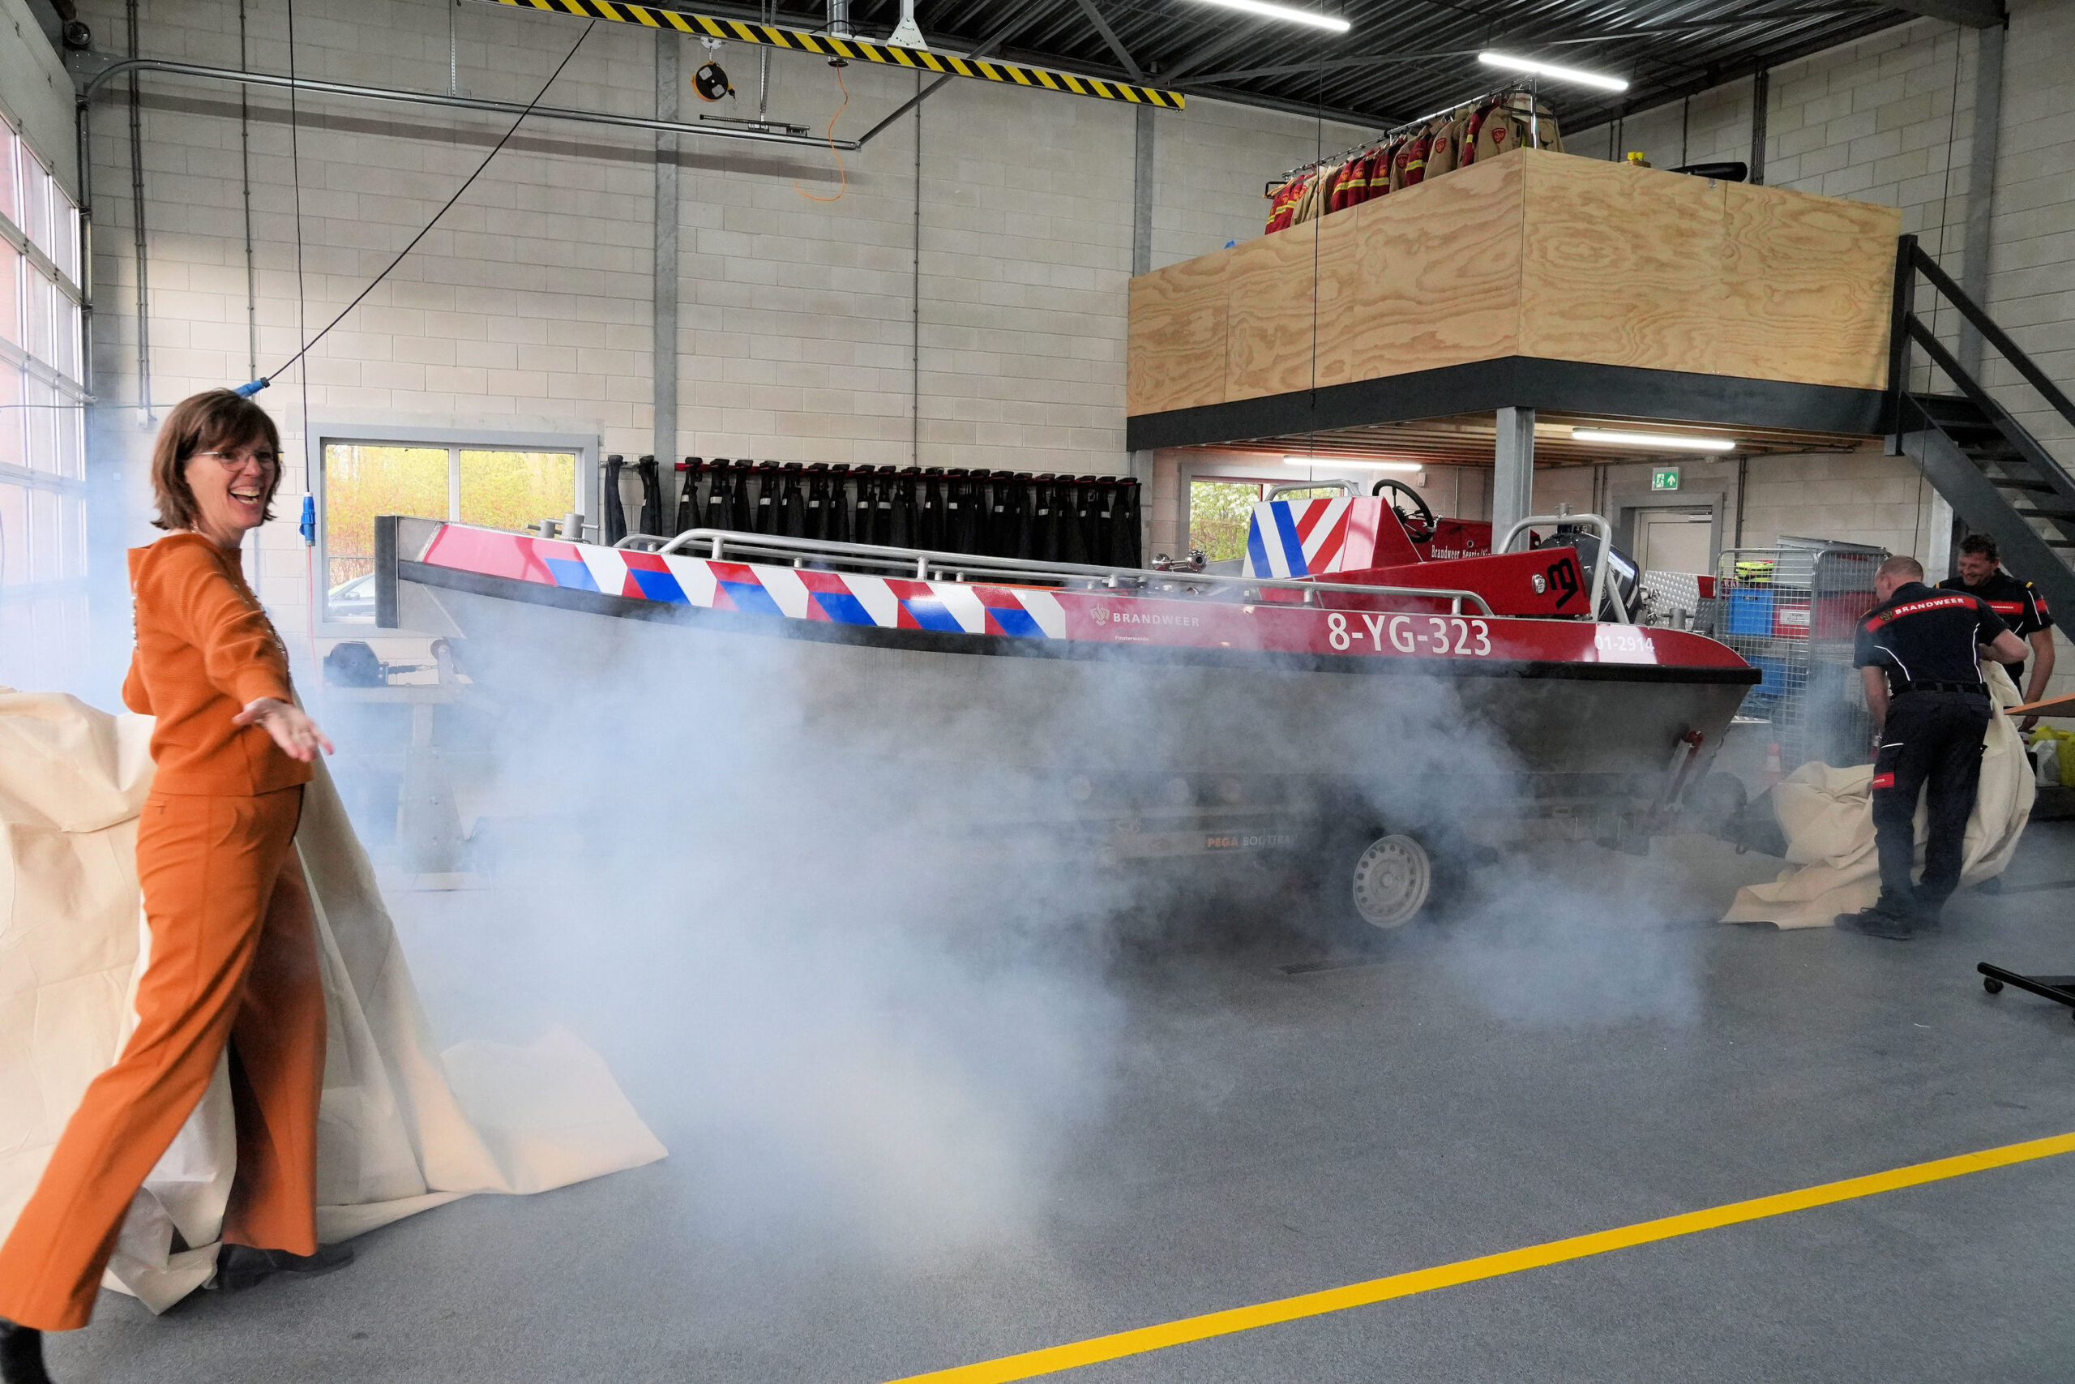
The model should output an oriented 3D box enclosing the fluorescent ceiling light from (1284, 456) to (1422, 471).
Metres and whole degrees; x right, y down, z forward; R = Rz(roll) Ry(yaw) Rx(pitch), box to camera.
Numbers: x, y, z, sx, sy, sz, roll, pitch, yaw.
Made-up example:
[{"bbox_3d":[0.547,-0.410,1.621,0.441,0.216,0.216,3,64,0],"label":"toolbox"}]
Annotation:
[{"bbox_3d":[2.837,-2.028,13.900,1.570,0.090,0.100,-1,6,-24],"label":"fluorescent ceiling light"}]

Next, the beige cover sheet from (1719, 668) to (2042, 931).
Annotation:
[{"bbox_3d":[3.989,0.423,7.389,1.400,1.200,1.250,3,6,24],"label":"beige cover sheet"}]

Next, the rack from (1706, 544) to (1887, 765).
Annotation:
[{"bbox_3d":[5.357,-0.146,10.977,0.730,1.732,0.780,-1,6,-24],"label":"rack"}]

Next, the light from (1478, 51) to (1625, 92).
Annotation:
[{"bbox_3d":[4.219,-5.042,12.668,1.570,0.090,0.100,-1,6,-24],"label":"light"}]

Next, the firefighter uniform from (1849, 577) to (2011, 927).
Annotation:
[{"bbox_3d":[4.066,0.258,7.120,0.580,1.480,0.450,2,5,8],"label":"firefighter uniform"}]

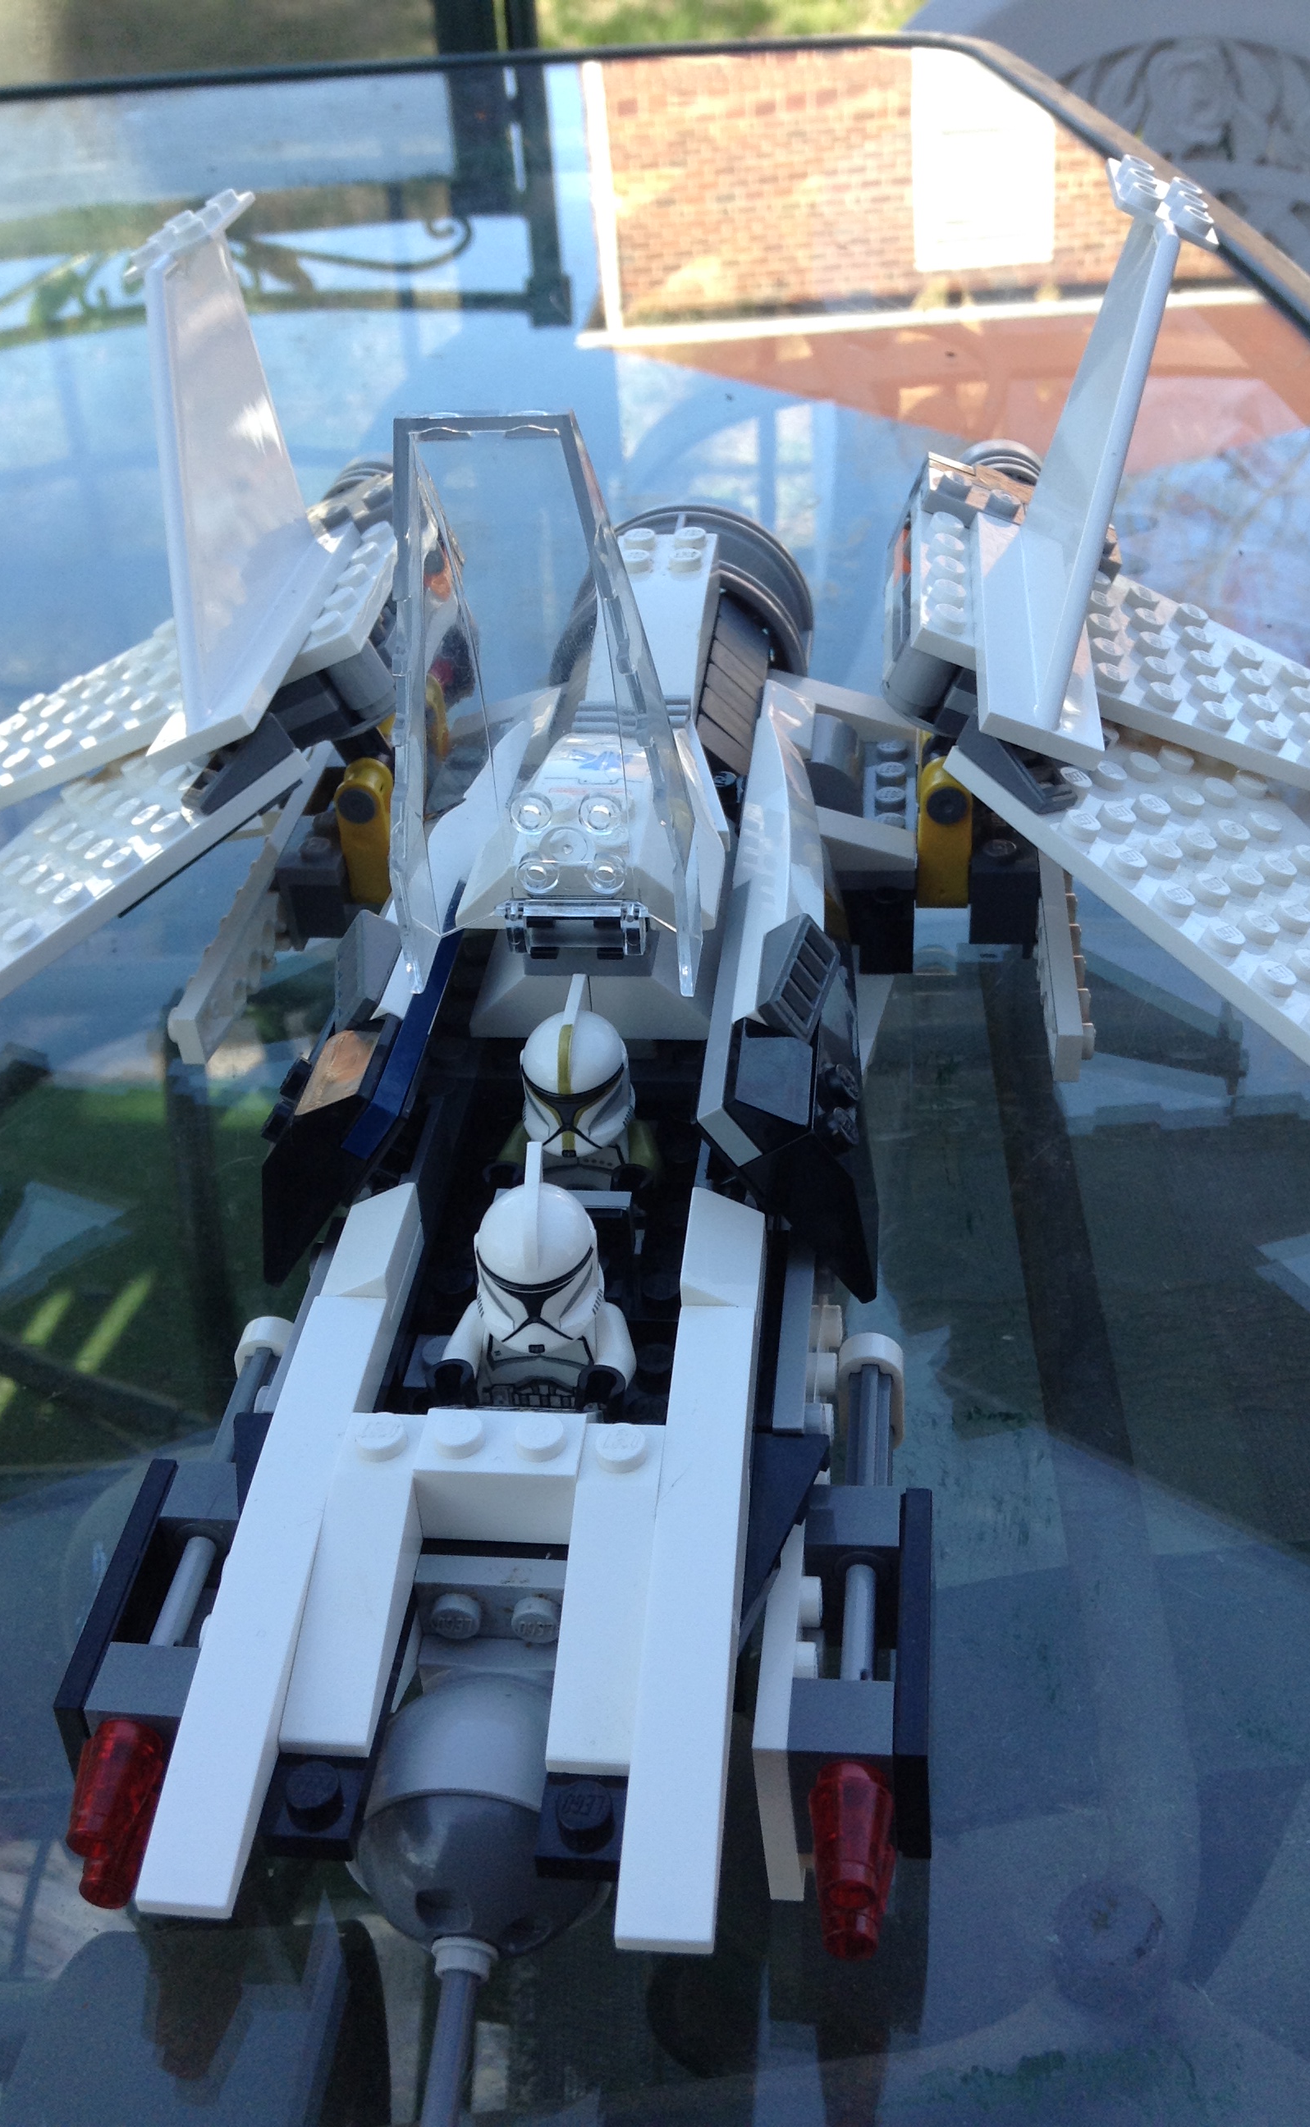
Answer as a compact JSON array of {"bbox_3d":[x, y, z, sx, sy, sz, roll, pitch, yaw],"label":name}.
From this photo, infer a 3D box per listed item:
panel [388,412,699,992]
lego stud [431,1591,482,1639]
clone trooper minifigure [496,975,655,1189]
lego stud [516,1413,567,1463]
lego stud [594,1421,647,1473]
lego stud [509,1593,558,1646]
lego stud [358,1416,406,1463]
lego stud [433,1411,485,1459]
[{"bbox_3d":[-0.013,-0.040,0.217,0.032,0.077,0.023,1,48,5],"label":"panel"},{"bbox_3d":[-0.019,0.055,0.201,0.005,0.005,0.002,2,38,5],"label":"lego stud"},{"bbox_3d":[-0.009,0.009,0.241,0.023,0.036,0.020,2,38,5],"label":"clone trooper minifigure"},{"bbox_3d":[-0.011,0.036,0.196,0.005,0.002,0.005,2,38,5],"label":"lego stud"},{"bbox_3d":[-0.003,0.037,0.194,0.005,0.002,0.005,2,38,5],"label":"lego stud"},{"bbox_3d":[-0.012,0.055,0.200,0.005,0.005,0.002,2,38,5],"label":"lego stud"},{"bbox_3d":[-0.026,0.036,0.196,0.005,0.002,0.005,2,38,5],"label":"lego stud"},{"bbox_3d":[-0.019,0.036,0.196,0.005,0.002,0.005,2,38,5],"label":"lego stud"}]

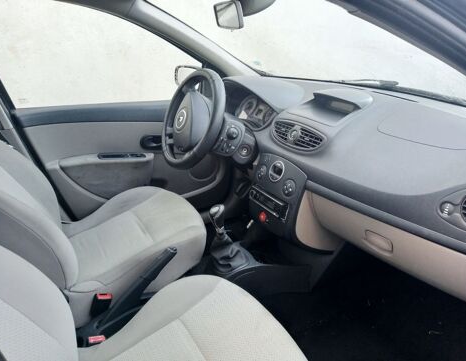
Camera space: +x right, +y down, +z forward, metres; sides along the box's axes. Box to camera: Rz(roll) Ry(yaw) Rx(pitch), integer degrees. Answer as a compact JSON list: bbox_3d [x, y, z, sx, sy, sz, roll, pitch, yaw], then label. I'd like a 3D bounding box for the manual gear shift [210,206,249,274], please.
[{"bbox_3d":[-0.021,0.165,1.211,0.125,0.200,0.100,-11,25,-31],"label":"manual gear shift"}]

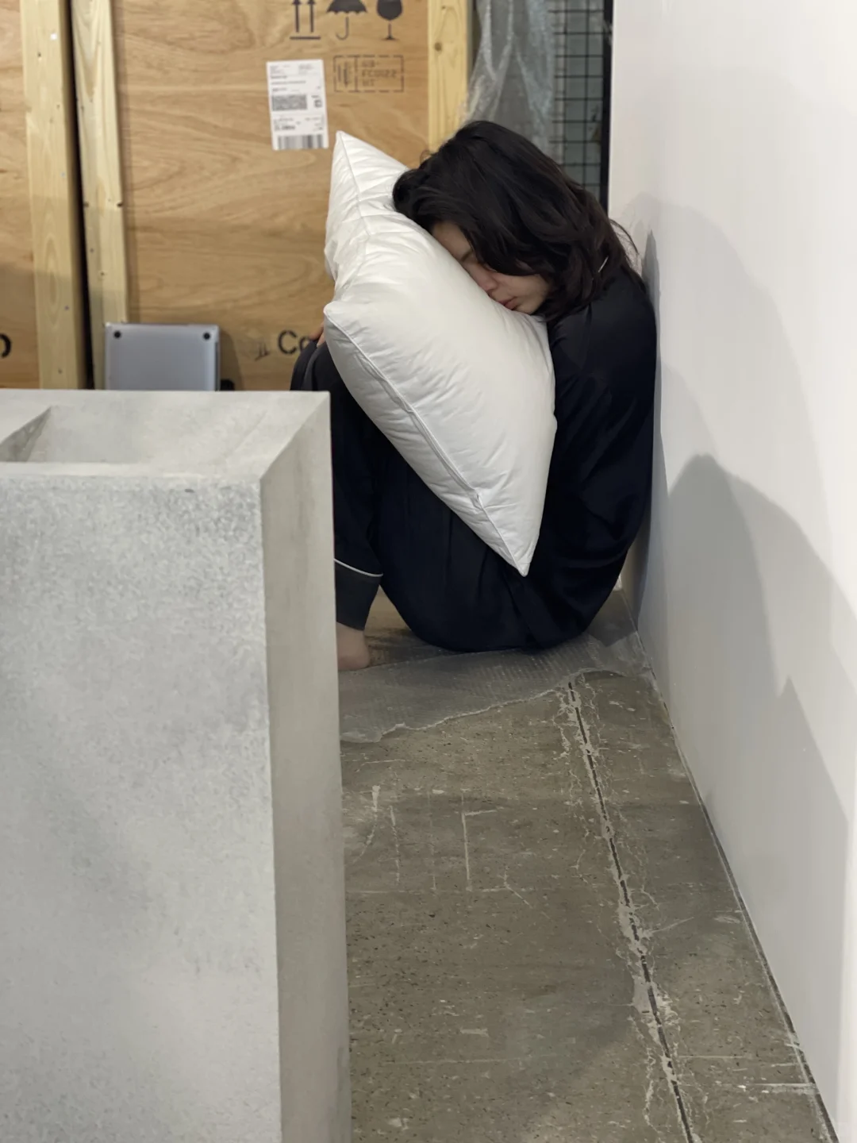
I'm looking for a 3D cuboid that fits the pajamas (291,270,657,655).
[{"bbox_3d":[0.057,-0.183,3.140,0.520,0.540,0.420,-3,18,-9],"label":"pajamas"}]

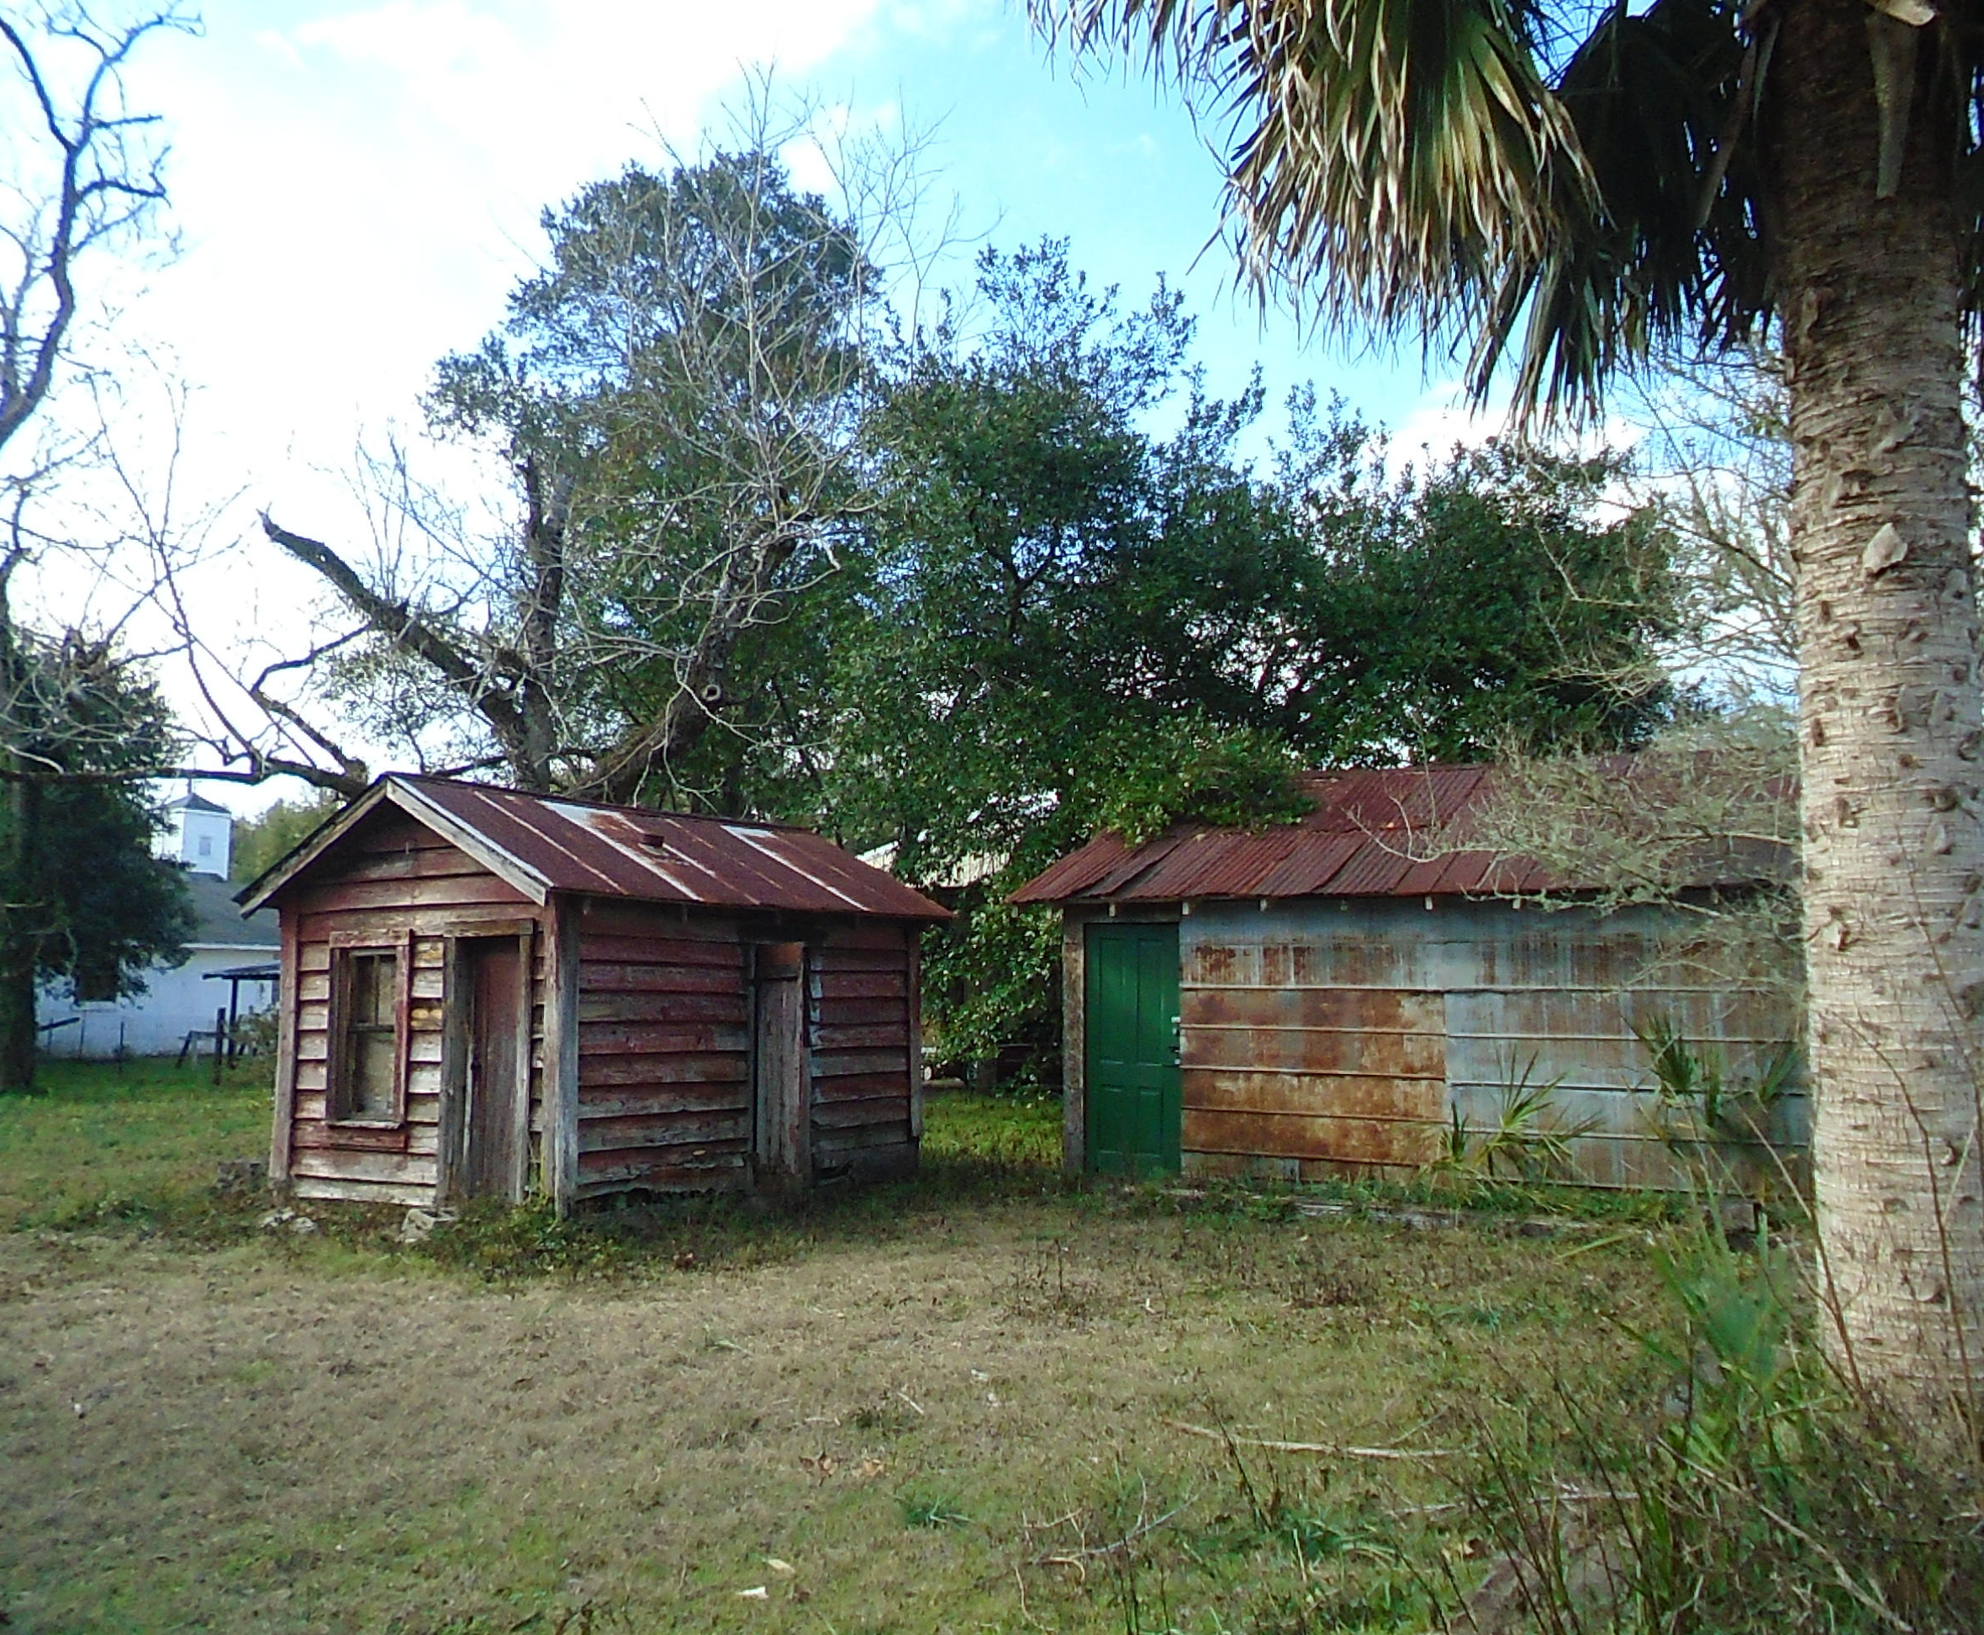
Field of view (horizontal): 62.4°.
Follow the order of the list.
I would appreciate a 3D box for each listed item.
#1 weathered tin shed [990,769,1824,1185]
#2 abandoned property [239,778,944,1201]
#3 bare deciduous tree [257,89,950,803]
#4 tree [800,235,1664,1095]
[{"bbox_3d":[4.384,1.258,14.251,6.550,3.500,5.600,-4,-7,31],"label":"weathered tin shed"},{"bbox_3d":[-3.081,1.409,13.370,3.550,3.070,4.500,-4,-8,33],"label":"abandoned property"},{"bbox_3d":[-4.481,-2.630,18.906,8.000,12.230,7.200,0,-6,0],"label":"bare deciduous tree"},{"bbox_3d":[2.985,-1.709,19.107,10.110,10.470,8.500,0,-6,0],"label":"tree"}]

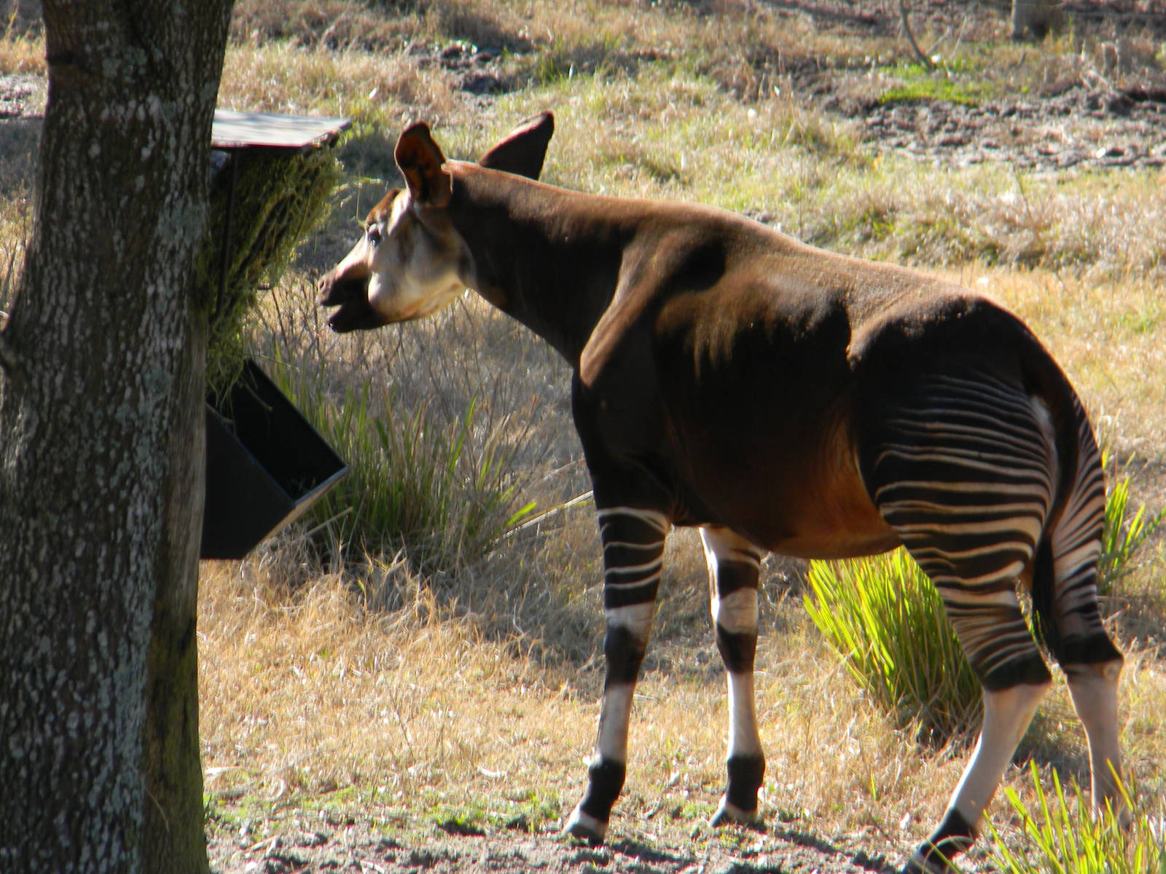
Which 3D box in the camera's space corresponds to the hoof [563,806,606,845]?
[{"bbox_3d":[0.003,0.936,27.200,0.105,0.085,0.085,4,9,30],"label":"hoof"}]

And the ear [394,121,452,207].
[{"bbox_3d":[-0.389,-0.664,27.450,0.130,0.215,0.080,-3,10,34],"label":"ear"}]

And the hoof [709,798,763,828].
[{"bbox_3d":[0.373,0.915,27.400,0.120,0.072,0.090,3,8,25],"label":"hoof"}]

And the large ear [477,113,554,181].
[{"bbox_3d":[-0.175,-0.700,27.650,0.250,0.130,0.075,-42,-9,-15],"label":"large ear"}]

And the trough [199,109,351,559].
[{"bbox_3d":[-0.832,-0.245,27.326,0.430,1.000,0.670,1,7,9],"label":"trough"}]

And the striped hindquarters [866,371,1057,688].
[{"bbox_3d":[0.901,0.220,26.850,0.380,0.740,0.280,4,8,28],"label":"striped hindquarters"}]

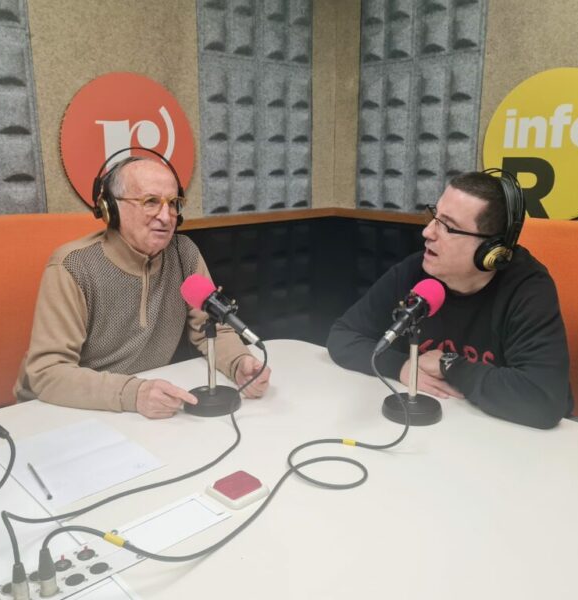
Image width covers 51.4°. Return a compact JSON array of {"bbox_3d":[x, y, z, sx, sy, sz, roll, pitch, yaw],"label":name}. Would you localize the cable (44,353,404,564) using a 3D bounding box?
[{"bbox_3d":[-0.020,0.244,0.977,0.170,0.160,0.750,12,18,44],"label":"cable"}]

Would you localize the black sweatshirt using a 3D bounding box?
[{"bbox_3d":[0.435,0.112,1.550,0.630,0.540,0.440,12,18,42],"label":"black sweatshirt"}]

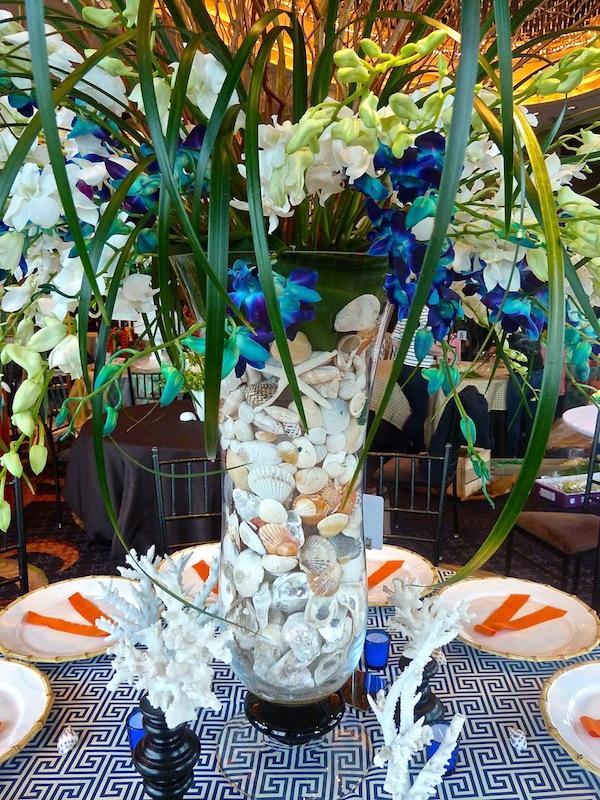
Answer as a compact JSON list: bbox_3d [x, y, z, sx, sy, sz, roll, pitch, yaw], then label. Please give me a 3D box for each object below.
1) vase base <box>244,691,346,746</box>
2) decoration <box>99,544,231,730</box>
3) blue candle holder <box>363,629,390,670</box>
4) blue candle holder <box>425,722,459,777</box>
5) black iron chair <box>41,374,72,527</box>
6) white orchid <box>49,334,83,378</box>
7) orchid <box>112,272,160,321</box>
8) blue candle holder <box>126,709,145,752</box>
[{"bbox_3d":[-0.009,0.477,0.912,0.157,0.080,0.157,-1,10,-1],"label":"vase base"},{"bbox_3d":[-0.164,0.282,0.700,0.148,0.180,0.138,-3,10,-14],"label":"decoration"},{"bbox_3d":[0.151,0.485,1.120,0.051,0.059,0.051,1,10,8],"label":"blue candle holder"},{"bbox_3d":[0.217,0.527,0.872,0.051,0.059,0.051,2,10,15],"label":"blue candle holder"},{"bbox_3d":[-1.387,0.345,3.932,0.440,0.920,0.410,-1,10,0],"label":"black iron chair"},{"bbox_3d":[-0.243,-0.045,0.600,0.037,0.044,0.037,-8,12,-36],"label":"white orchid"},{"bbox_3d":[-0.224,-0.145,0.800,0.064,0.062,0.045,-3,10,-14],"label":"orchid"},{"bbox_3d":[-0.239,0.528,0.897,0.051,0.060,0.051,-4,10,-17],"label":"blue candle holder"}]

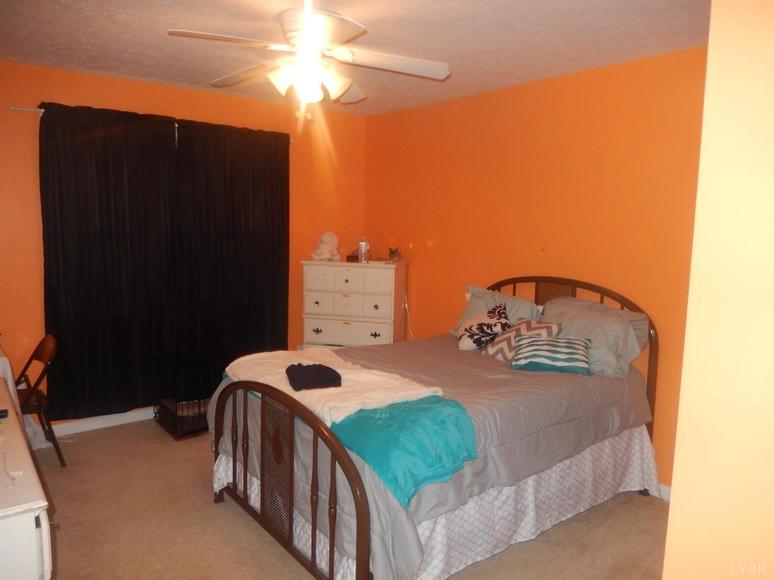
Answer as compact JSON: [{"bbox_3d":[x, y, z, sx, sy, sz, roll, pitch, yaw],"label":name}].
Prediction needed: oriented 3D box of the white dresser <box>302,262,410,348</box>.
[{"bbox_3d":[-0.276,0.356,4.668,0.770,1.165,0.440,3,7,12],"label":"white dresser"}]

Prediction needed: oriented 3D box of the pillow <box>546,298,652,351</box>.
[{"bbox_3d":[1.176,0.274,3.268,0.170,0.410,0.660,22,-8,-38],"label":"pillow"}]

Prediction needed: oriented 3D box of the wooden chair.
[{"bbox_3d":[-2.273,0.662,3.382,0.480,0.790,0.460,-4,9,-38],"label":"wooden chair"}]

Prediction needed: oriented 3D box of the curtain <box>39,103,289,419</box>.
[{"bbox_3d":[-1.521,-0.197,4.135,1.750,2.050,0.100,-4,9,-38],"label":"curtain"}]

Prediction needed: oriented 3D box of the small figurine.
[{"bbox_3d":[-0.510,-0.359,4.686,0.235,0.240,0.170,3,7,12],"label":"small figurine"}]

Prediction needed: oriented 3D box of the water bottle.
[{"bbox_3d":[-0.181,-0.319,4.545,0.072,0.210,0.072,3,7,12],"label":"water bottle"}]

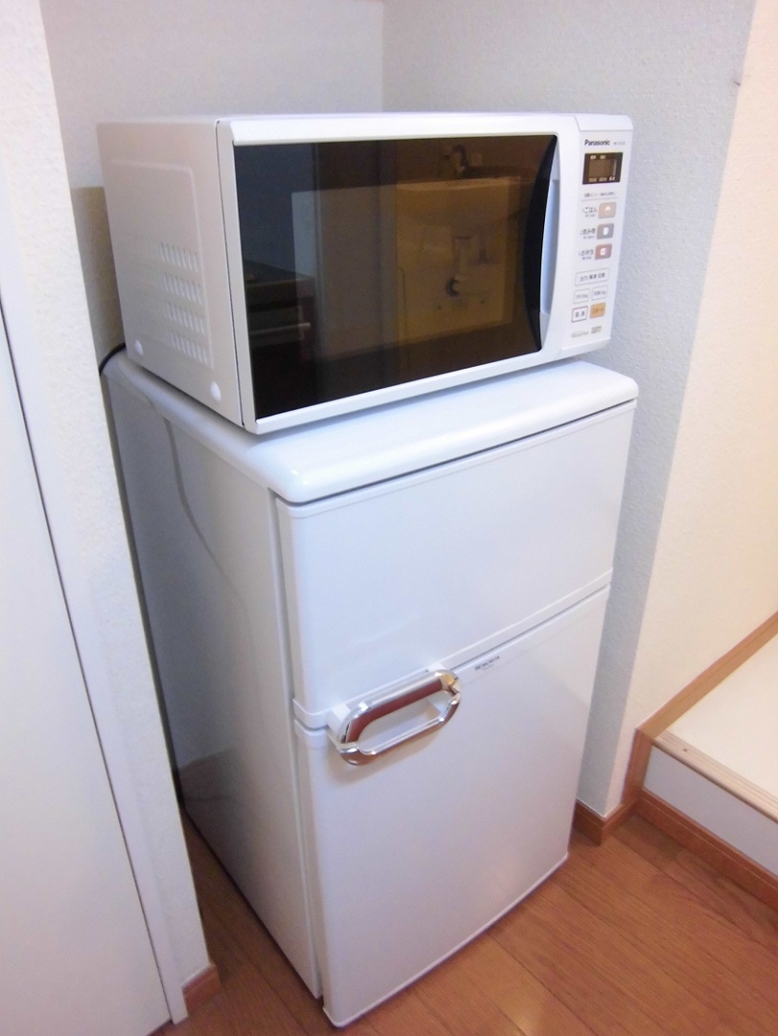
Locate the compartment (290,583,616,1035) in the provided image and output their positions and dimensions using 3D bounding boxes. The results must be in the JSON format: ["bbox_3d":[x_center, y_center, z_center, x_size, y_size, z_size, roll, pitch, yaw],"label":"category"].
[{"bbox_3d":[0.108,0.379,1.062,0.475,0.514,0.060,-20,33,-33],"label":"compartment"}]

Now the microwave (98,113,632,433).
[{"bbox_3d":[-0.022,-0.305,0.883,0.477,0.264,0.324,-19,33,-31],"label":"microwave"}]

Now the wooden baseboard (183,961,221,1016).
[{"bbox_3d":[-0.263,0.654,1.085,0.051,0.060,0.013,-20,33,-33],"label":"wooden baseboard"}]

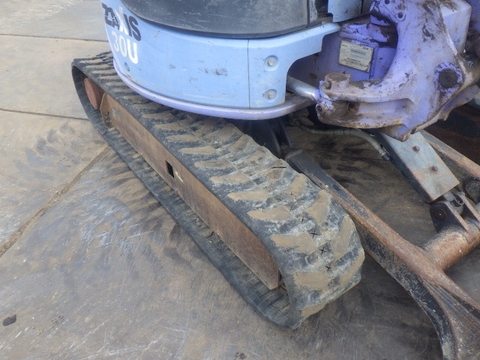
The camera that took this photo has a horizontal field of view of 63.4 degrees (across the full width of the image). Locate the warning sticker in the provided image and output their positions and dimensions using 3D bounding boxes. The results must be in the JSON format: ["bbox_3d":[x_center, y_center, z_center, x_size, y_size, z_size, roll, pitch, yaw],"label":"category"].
[{"bbox_3d":[0.438,-0.469,1.470,0.132,0.092,0.005,29,47,33],"label":"warning sticker"}]

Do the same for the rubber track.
[{"bbox_3d":[-0.328,-0.149,1.947,0.295,0.509,2.134,-25,43,-27],"label":"rubber track"}]

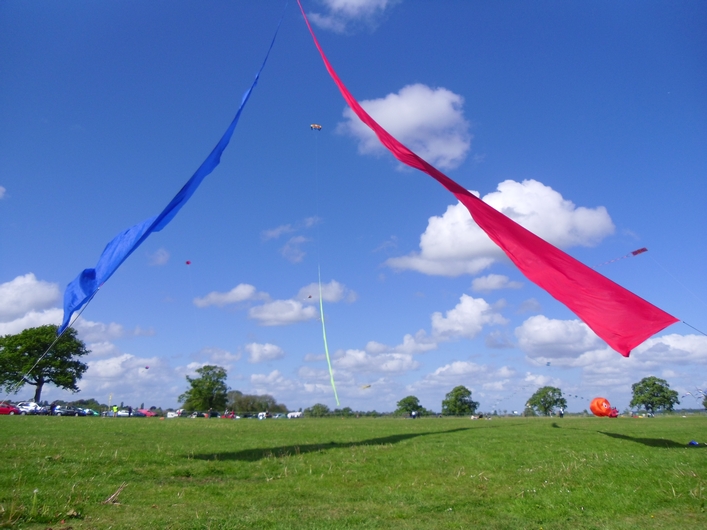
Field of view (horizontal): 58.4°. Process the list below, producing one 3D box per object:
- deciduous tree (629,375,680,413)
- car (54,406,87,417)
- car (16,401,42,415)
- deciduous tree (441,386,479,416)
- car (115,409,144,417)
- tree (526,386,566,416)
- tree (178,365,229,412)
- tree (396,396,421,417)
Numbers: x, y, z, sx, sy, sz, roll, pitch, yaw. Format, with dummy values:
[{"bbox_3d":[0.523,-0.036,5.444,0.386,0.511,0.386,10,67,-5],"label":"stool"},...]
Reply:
[{"bbox_3d":[101.797,44.518,215.000,16.400,12.800,15.580,0,-13,0],"label":"deciduous tree"},{"bbox_3d":[-41.486,21.496,93.000,4.150,1.450,1.720,2,-13,-7],"label":"car"},{"bbox_3d":[-42.697,19.132,84.000,4.100,1.550,1.740,-7,-14,27],"label":"car"},{"bbox_3d":[44.505,57.190,265.000,15.300,12.300,14.540,0,-13,0],"label":"deciduous tree"},{"bbox_3d":[-39.428,26.160,112.000,4.300,1.450,1.740,2,-13,-8],"label":"car"},{"bbox_3d":[80.639,57.095,265.000,16.400,12.100,15.580,0,-13,0],"label":"tree"},{"bbox_3d":[-39.629,33.824,170.000,13.500,13.000,12.820,0,-13,0],"label":"tree"},{"bbox_3d":[28.673,73.637,330.000,11.800,10.600,11.210,0,-13,0],"label":"tree"}]

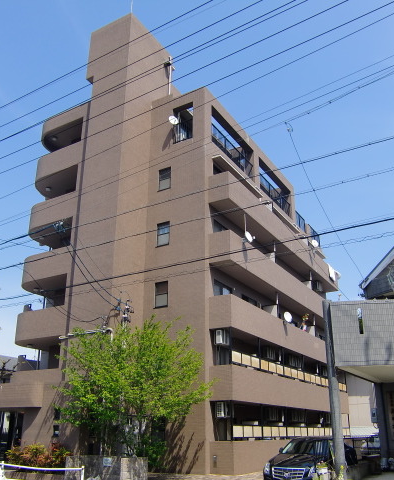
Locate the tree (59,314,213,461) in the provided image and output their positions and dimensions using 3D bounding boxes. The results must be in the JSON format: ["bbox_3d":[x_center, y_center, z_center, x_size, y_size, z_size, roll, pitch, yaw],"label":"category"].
[{"bbox_3d":[-2.140,5.326,17.978,5.136,5.388,4.532,3,-20,-6],"label":"tree"}]

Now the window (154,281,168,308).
[{"bbox_3d":[-1.542,2.421,22.912,0.675,1.178,0.141,-11,-23,28],"label":"window"}]

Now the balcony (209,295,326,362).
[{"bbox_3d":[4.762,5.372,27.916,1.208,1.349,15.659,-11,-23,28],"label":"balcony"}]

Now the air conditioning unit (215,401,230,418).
[{"bbox_3d":[1.052,7.021,21.296,0.302,0.564,0.806,-11,-23,28],"label":"air conditioning unit"}]

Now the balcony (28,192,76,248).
[{"bbox_3d":[-6.822,-1.002,26.643,4.330,1.359,2.568,-11,-23,28],"label":"balcony"}]

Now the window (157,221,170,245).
[{"bbox_3d":[-1.525,-0.252,23.902,0.675,1.138,0.141,-11,-23,28],"label":"window"}]

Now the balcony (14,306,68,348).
[{"bbox_3d":[-6.782,4.239,24.626,4.230,1.349,2.518,-11,-23,28],"label":"balcony"}]

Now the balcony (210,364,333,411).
[{"bbox_3d":[4.869,8.145,27.123,1.208,1.359,16.163,-11,-23,28],"label":"balcony"}]

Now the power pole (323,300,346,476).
[{"bbox_3d":[4.709,5.073,17.900,0.362,6.093,0.362,-5,-21,13],"label":"power pole"}]

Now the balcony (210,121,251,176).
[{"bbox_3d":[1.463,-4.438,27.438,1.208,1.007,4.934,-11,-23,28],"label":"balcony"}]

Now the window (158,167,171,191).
[{"bbox_3d":[-1.507,-2.901,24.882,0.675,1.148,0.141,-11,-23,28],"label":"window"}]

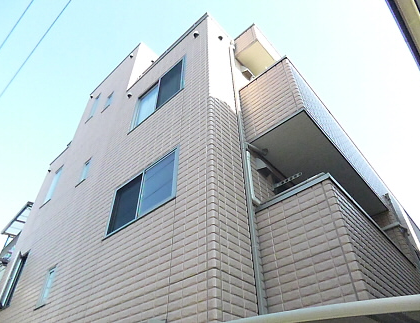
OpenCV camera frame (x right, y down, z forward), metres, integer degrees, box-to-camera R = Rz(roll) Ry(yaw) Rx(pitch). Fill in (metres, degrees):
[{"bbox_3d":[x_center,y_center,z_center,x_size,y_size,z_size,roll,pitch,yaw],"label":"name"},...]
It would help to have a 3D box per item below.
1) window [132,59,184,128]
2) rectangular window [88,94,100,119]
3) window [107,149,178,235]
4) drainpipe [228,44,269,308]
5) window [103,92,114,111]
[{"bbox_3d":[-1.116,-1.446,6.453,1.699,1.243,0.110,-31,-50,30],"label":"window"},{"bbox_3d":[-3.954,-1.887,10.260,0.436,1.363,0.110,-31,-50,30],"label":"rectangular window"},{"bbox_3d":[-1.075,0.509,4.692,1.705,0.996,0.110,-31,-50,30],"label":"window"},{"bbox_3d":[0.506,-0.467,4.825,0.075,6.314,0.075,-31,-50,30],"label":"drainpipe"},{"bbox_3d":[-3.132,-1.861,9.247,0.396,0.761,0.110,-31,-50,30],"label":"window"}]

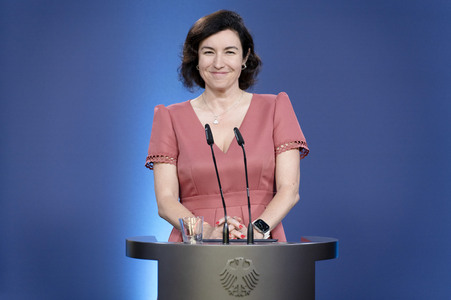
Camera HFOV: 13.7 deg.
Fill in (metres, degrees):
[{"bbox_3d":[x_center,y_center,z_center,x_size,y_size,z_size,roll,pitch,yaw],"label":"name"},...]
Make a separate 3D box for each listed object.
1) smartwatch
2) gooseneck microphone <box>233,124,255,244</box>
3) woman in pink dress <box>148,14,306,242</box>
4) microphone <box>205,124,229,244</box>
[{"bbox_3d":[0.099,0.223,5.260,0.038,0.056,0.046,-44,-8,-45],"label":"smartwatch"},{"bbox_3d":[0.049,0.097,5.130,0.055,0.322,0.130,0,1,-11],"label":"gooseneck microphone"},{"bbox_3d":[0.003,0.455,5.460,0.480,1.720,0.400,0,1,3],"label":"woman in pink dress"},{"bbox_3d":[-0.025,0.094,5.130,0.060,0.328,0.130,0,1,-11],"label":"microphone"}]

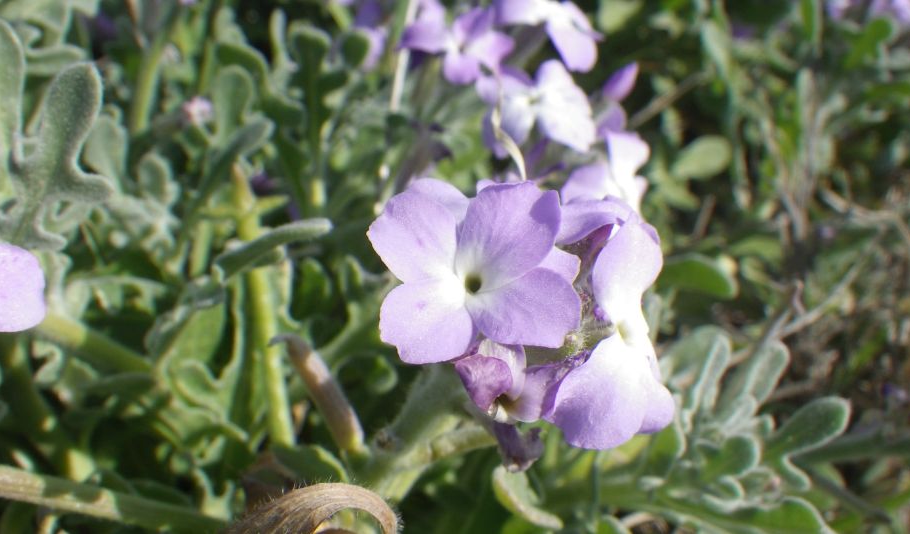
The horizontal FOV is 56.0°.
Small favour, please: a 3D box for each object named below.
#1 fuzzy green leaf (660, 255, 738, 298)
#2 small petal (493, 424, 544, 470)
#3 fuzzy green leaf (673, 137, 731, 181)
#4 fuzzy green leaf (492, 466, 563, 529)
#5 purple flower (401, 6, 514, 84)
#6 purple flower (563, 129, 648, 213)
[{"bbox_3d":[0.068,0.002,0.245,0.027,0.012,0.009,6,24,-9],"label":"fuzzy green leaf"},{"bbox_3d":[0.011,0.031,0.148,0.008,0.008,0.007,-5,18,-17],"label":"small petal"},{"bbox_3d":[0.086,-0.038,0.300,0.021,0.015,0.008,5,30,-3],"label":"fuzzy green leaf"},{"bbox_3d":[0.014,0.046,0.172,0.007,0.016,0.007,-43,12,-1],"label":"fuzzy green leaf"},{"bbox_3d":[0.001,-0.061,0.235,0.031,0.022,0.016,0,30,0],"label":"purple flower"},{"bbox_3d":[0.036,-0.022,0.200,0.023,0.021,0.015,-17,29,-34],"label":"purple flower"}]

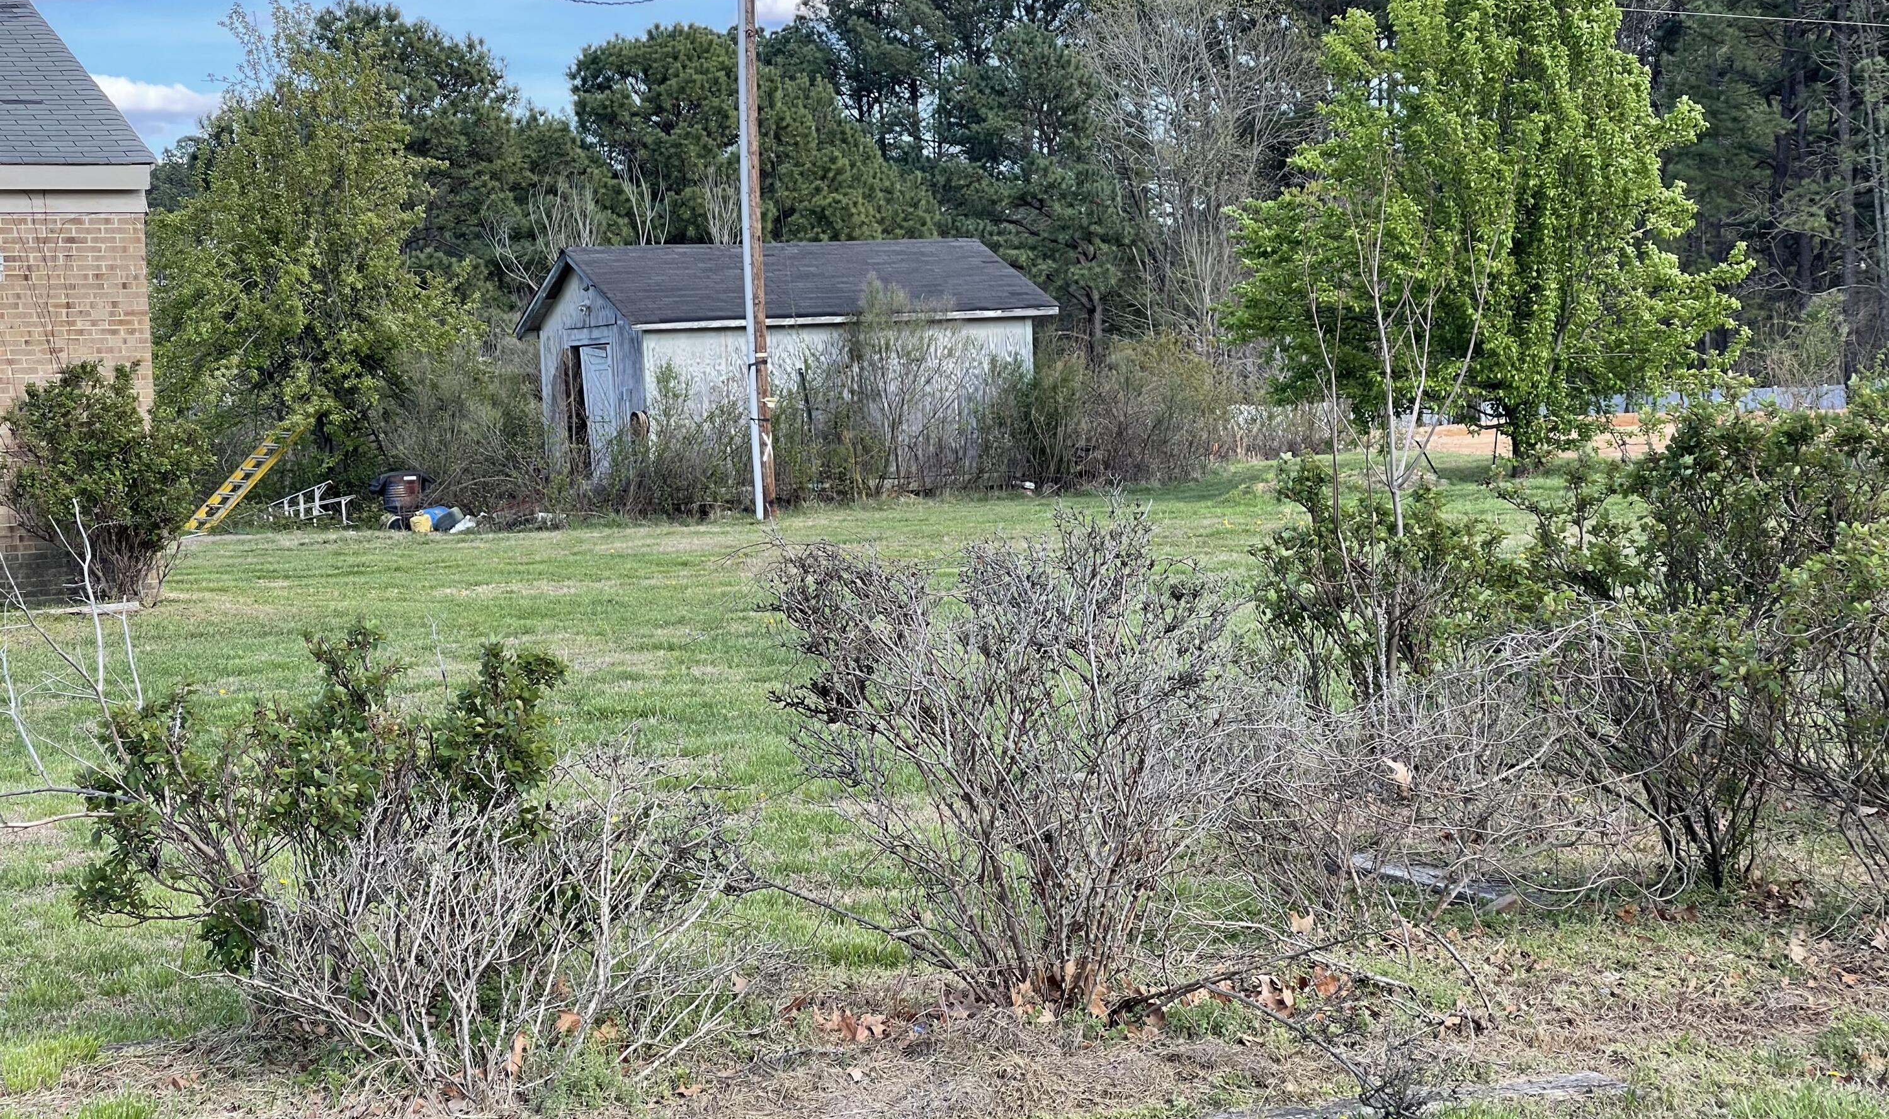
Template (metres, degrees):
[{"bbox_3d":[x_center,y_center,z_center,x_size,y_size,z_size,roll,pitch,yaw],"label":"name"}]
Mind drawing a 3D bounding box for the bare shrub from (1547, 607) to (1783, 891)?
[{"bbox_3d":[2.136,0.562,10.350,0.690,0.810,0.700,-2,3,0],"label":"bare shrub"}]

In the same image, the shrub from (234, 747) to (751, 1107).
[{"bbox_3d":[-1.023,0.833,7.900,1.130,0.770,0.970,-2,3,0],"label":"shrub"}]

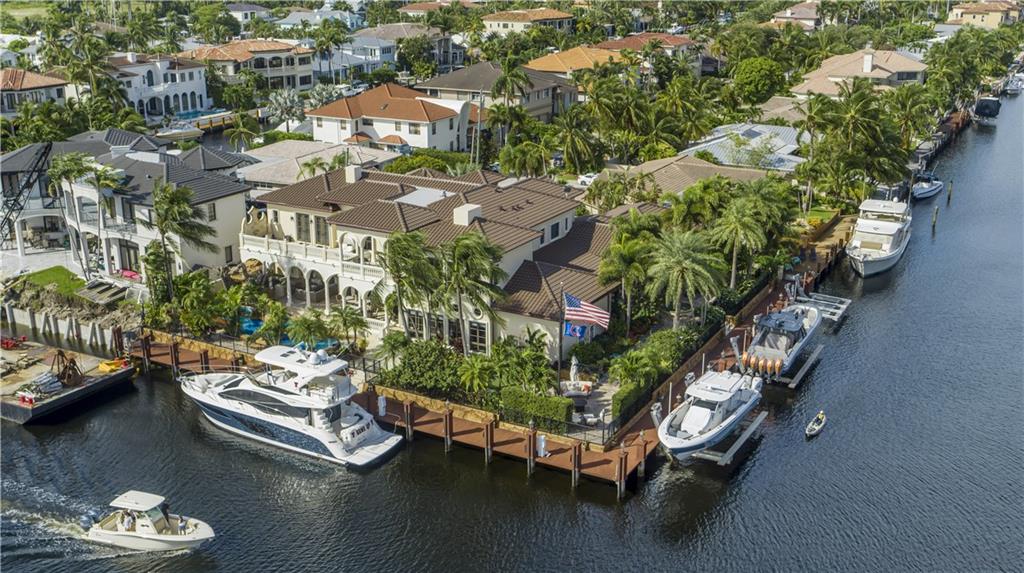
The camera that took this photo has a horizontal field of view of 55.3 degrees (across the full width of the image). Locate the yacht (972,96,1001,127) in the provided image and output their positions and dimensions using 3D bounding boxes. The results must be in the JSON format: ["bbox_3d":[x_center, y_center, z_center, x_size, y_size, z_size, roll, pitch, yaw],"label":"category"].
[{"bbox_3d":[87.090,-32.640,177.960,4.000,4.500,11.000,11,22,30],"label":"yacht"}]

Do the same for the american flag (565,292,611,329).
[{"bbox_3d":[5.044,1.684,67.099,3.100,2.480,0.500,4,20,9],"label":"american flag"}]

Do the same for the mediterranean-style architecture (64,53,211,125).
[{"bbox_3d":[-69.012,-36.092,176.525,19.000,9.000,21.000,13,24,32],"label":"mediterranean-style architecture"}]

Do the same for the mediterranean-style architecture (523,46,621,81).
[{"bbox_3d":[14.120,-43.500,198.830,20.000,10.200,19.000,10,22,29],"label":"mediterranean-style architecture"}]

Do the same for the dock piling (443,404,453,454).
[{"bbox_3d":[-4.260,9.471,64.530,0.500,2.900,0.550,10,21,28],"label":"dock piling"}]

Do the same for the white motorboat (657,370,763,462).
[{"bbox_3d":[13.186,8.606,66.012,3.800,4.000,12.900,13,24,32],"label":"white motorboat"}]

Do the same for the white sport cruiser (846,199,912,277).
[{"bbox_3d":[39.283,-5.914,104.383,5.000,6.300,17.500,12,23,29],"label":"white sport cruiser"}]

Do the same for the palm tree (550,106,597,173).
[{"bbox_3d":[8.610,-19.750,131.500,6.000,9.500,6.000,-1,19,0],"label":"palm tree"}]

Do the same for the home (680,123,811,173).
[{"bbox_3d":[34.099,-18.833,136.000,18.000,5.300,24.000,11,22,26],"label":"home"}]

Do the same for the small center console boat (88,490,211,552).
[{"bbox_3d":[-20.557,13.458,55.559,8.400,2.700,2.600,5,21,13],"label":"small center console boat"}]

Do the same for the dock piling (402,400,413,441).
[{"bbox_3d":[-6.989,9.023,66.141,0.500,2.750,0.550,10,21,28],"label":"dock piling"}]

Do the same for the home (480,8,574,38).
[{"bbox_3d":[5.993,-118.123,437.522,26.000,10.200,34.000,10,21,28],"label":"home"}]

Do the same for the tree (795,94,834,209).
[{"bbox_3d":[34.550,-14.650,109.550,4.800,13.300,4.800,11,22,30],"label":"tree"}]

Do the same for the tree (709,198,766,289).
[{"bbox_3d":[20.050,-3.690,85.850,5.000,8.000,5.000,11,22,30],"label":"tree"}]

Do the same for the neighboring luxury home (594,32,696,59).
[{"bbox_3d":[42.015,-73.616,302.640,22.000,9.400,27.000,10,21,28],"label":"neighboring luxury home"}]

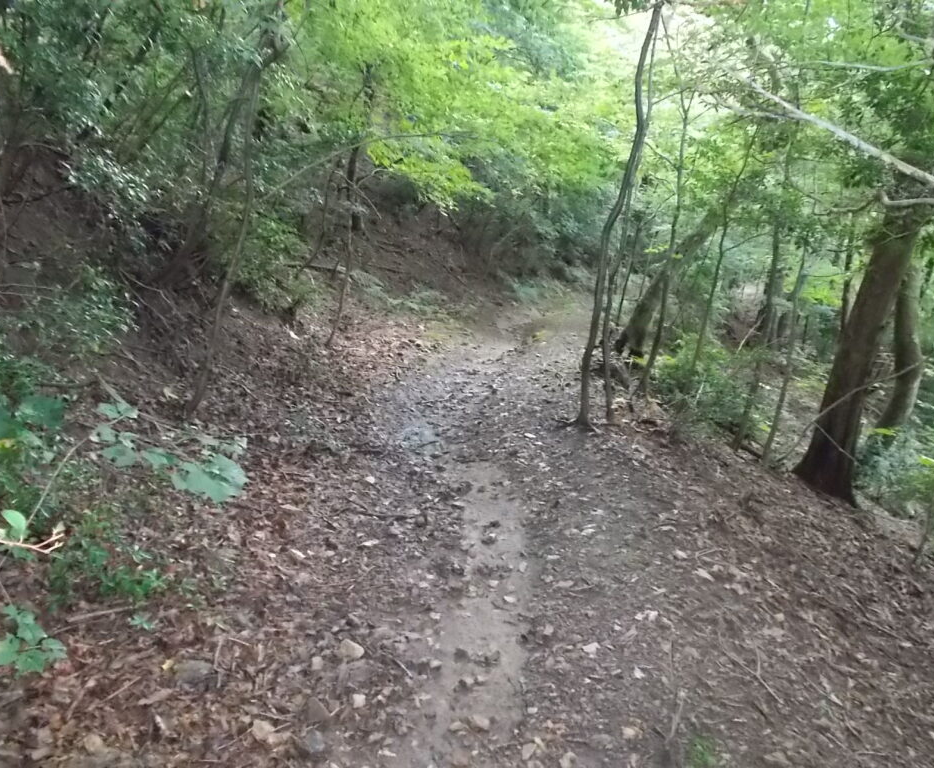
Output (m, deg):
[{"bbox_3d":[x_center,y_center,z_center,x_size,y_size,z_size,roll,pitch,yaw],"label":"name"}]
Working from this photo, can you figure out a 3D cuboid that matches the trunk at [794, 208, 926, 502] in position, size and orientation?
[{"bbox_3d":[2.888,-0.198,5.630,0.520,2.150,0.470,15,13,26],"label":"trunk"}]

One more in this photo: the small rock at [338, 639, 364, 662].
[{"bbox_3d":[-0.389,0.899,2.600,0.085,0.052,0.065,1,13,-8],"label":"small rock"}]

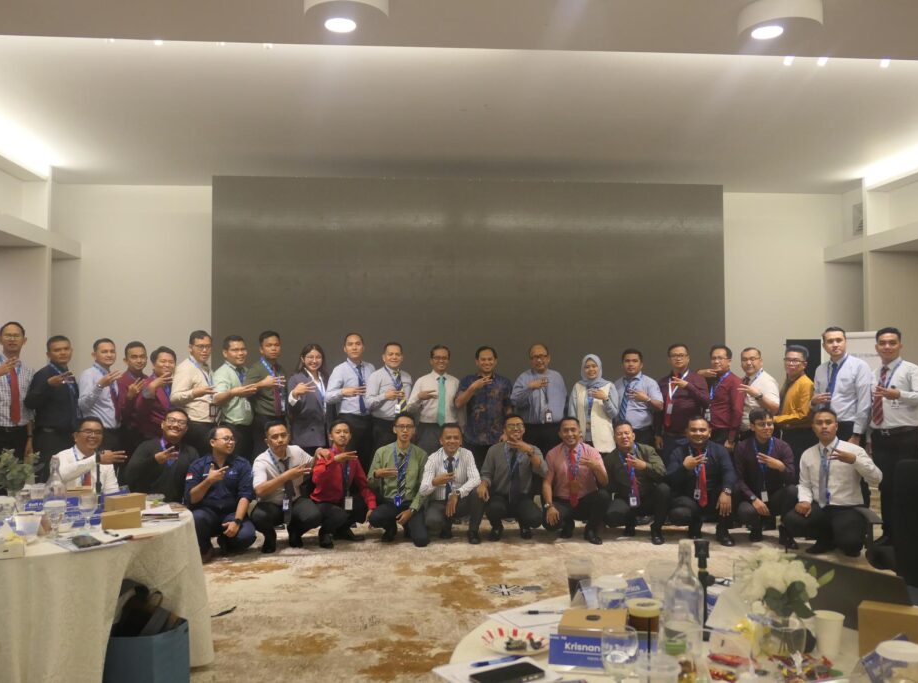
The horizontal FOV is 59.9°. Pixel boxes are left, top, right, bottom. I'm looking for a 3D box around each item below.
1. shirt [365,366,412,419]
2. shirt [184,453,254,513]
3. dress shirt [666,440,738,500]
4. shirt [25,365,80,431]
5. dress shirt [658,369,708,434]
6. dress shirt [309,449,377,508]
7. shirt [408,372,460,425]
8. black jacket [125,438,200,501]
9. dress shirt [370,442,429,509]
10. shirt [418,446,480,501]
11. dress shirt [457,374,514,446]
[{"bbox_3d":[-0.647,0.480,7.420,0.470,0.510,0.310,1,-2,-27],"label":"shirt"},{"bbox_3d":[-1.933,1.133,6.400,0.530,0.500,0.370,1,-2,-25],"label":"shirt"},{"bbox_3d":[2.016,1.085,6.650,0.560,0.530,0.400,-1,-2,20],"label":"dress shirt"},{"bbox_3d":[-3.258,0.442,6.400,0.370,0.550,0.500,-2,-3,42],"label":"shirt"},{"bbox_3d":[1.973,0.536,7.000,0.500,0.570,0.370,-2,-2,36],"label":"dress shirt"},{"bbox_3d":[-0.975,1.156,6.720,0.510,0.470,0.350,1,-2,-24],"label":"dress shirt"},{"bbox_3d":[-0.217,0.526,7.350,0.450,0.490,0.310,0,-2,-20],"label":"shirt"},{"bbox_3d":[-2.409,1.077,6.450,0.570,0.590,0.400,1,-2,-20],"label":"black jacket"},{"bbox_3d":[-0.529,1.161,6.850,0.490,0.580,0.350,0,-2,-7],"label":"dress shirt"},{"bbox_3d":[-0.073,1.135,6.850,0.510,0.450,0.340,0,-2,-2],"label":"shirt"},{"bbox_3d":[0.249,0.648,7.480,0.530,0.690,0.320,0,-2,-8],"label":"dress shirt"}]

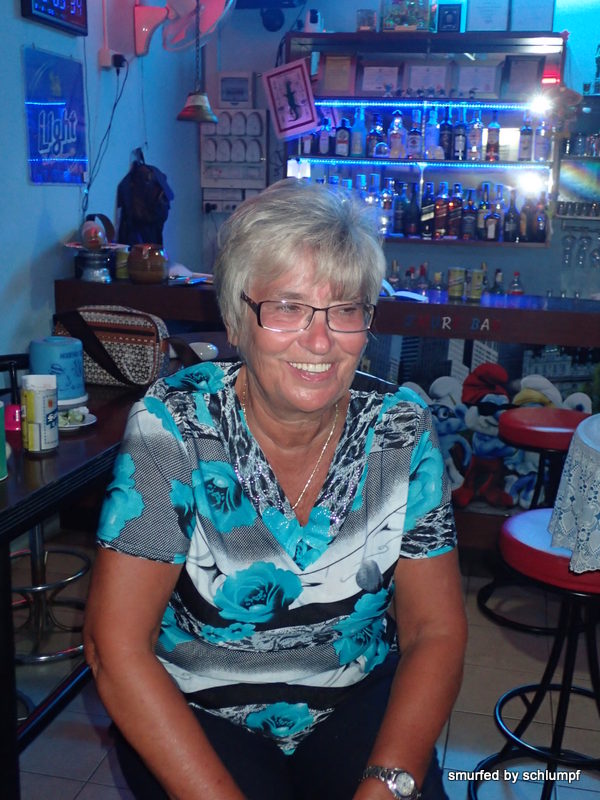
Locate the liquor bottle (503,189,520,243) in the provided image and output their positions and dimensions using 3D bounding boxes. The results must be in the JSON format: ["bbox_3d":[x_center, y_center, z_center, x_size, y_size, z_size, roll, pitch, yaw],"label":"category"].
[{"bbox_3d":[1.133,-0.986,4.952,0.082,0.276,0.082,4,14,12],"label":"liquor bottle"}]

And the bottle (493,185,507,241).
[{"bbox_3d":[1.094,-1.023,5.068,0.073,0.303,0.073,3,13,9],"label":"bottle"}]

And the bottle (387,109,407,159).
[{"bbox_3d":[0.531,-1.452,5.058,0.101,0.258,0.085,3,13,9],"label":"bottle"}]

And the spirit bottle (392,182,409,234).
[{"bbox_3d":[0.559,-1.060,5.144,0.076,0.290,0.076,3,13,9],"label":"spirit bottle"}]

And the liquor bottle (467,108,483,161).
[{"bbox_3d":[0.924,-1.403,4.898,0.077,0.260,0.077,4,14,12],"label":"liquor bottle"}]

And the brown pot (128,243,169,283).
[{"bbox_3d":[-0.628,-0.561,3.830,0.162,0.162,0.162,1,12,0],"label":"brown pot"}]

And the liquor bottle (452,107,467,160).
[{"bbox_3d":[0.841,-1.401,4.851,0.076,0.290,0.076,4,13,12],"label":"liquor bottle"}]

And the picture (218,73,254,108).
[{"bbox_3d":[-0.373,-1.792,5.347,0.203,0.202,0.050,3,13,9],"label":"picture"}]

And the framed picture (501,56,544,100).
[{"bbox_3d":[1.181,-1.698,4.892,0.207,0.230,0.020,4,8,12],"label":"framed picture"}]

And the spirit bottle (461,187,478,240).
[{"bbox_3d":[0.917,-1.001,4.999,0.082,0.273,0.082,4,14,12],"label":"spirit bottle"}]

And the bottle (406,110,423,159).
[{"bbox_3d":[0.656,-1.502,5.229,0.076,0.264,0.072,3,15,10],"label":"bottle"}]

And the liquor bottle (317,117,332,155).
[{"bbox_3d":[0.136,-1.446,5.070,0.066,0.198,0.066,4,14,12],"label":"liquor bottle"}]

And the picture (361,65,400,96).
[{"bbox_3d":[0.434,-1.734,5.020,0.240,0.195,0.022,4,8,12],"label":"picture"}]

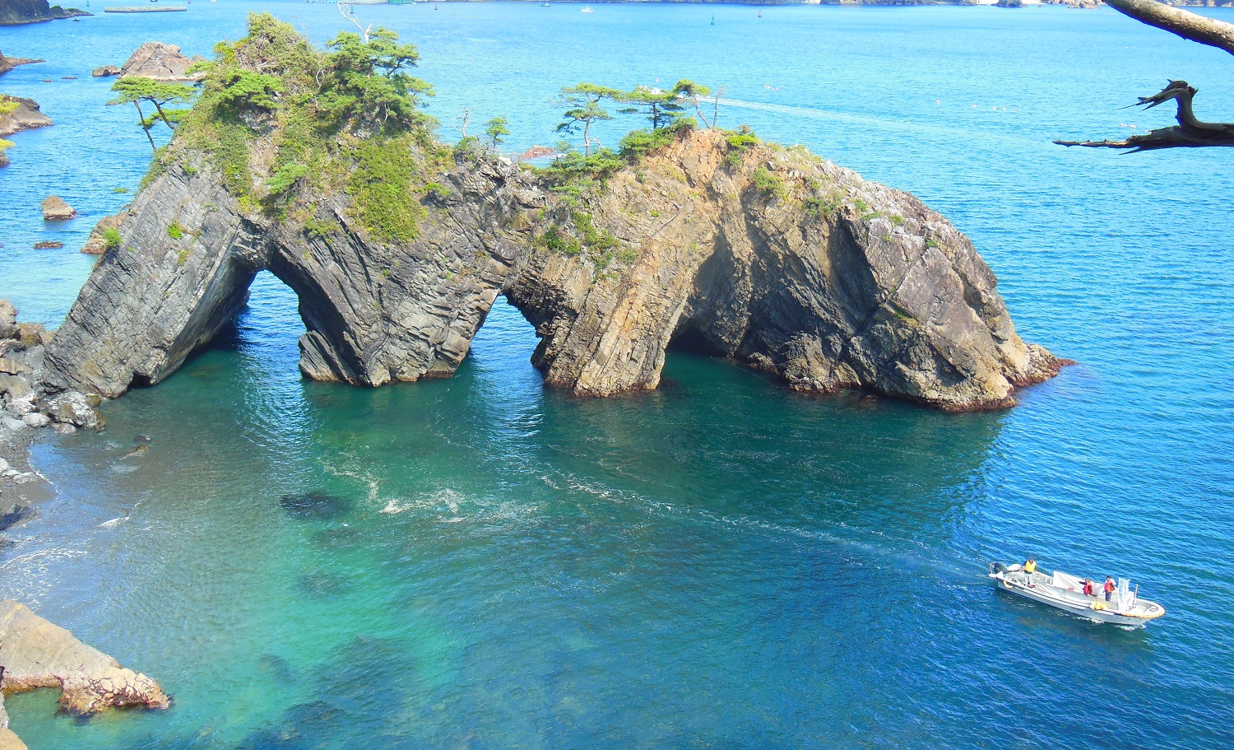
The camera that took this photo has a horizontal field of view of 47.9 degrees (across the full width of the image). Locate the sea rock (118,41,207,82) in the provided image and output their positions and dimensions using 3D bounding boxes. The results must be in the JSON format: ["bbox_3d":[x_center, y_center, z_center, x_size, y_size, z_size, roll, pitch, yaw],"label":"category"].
[{"bbox_3d":[-145.644,-100.181,443.784,28.000,10.800,19.000,-5,17,-17],"label":"sea rock"}]

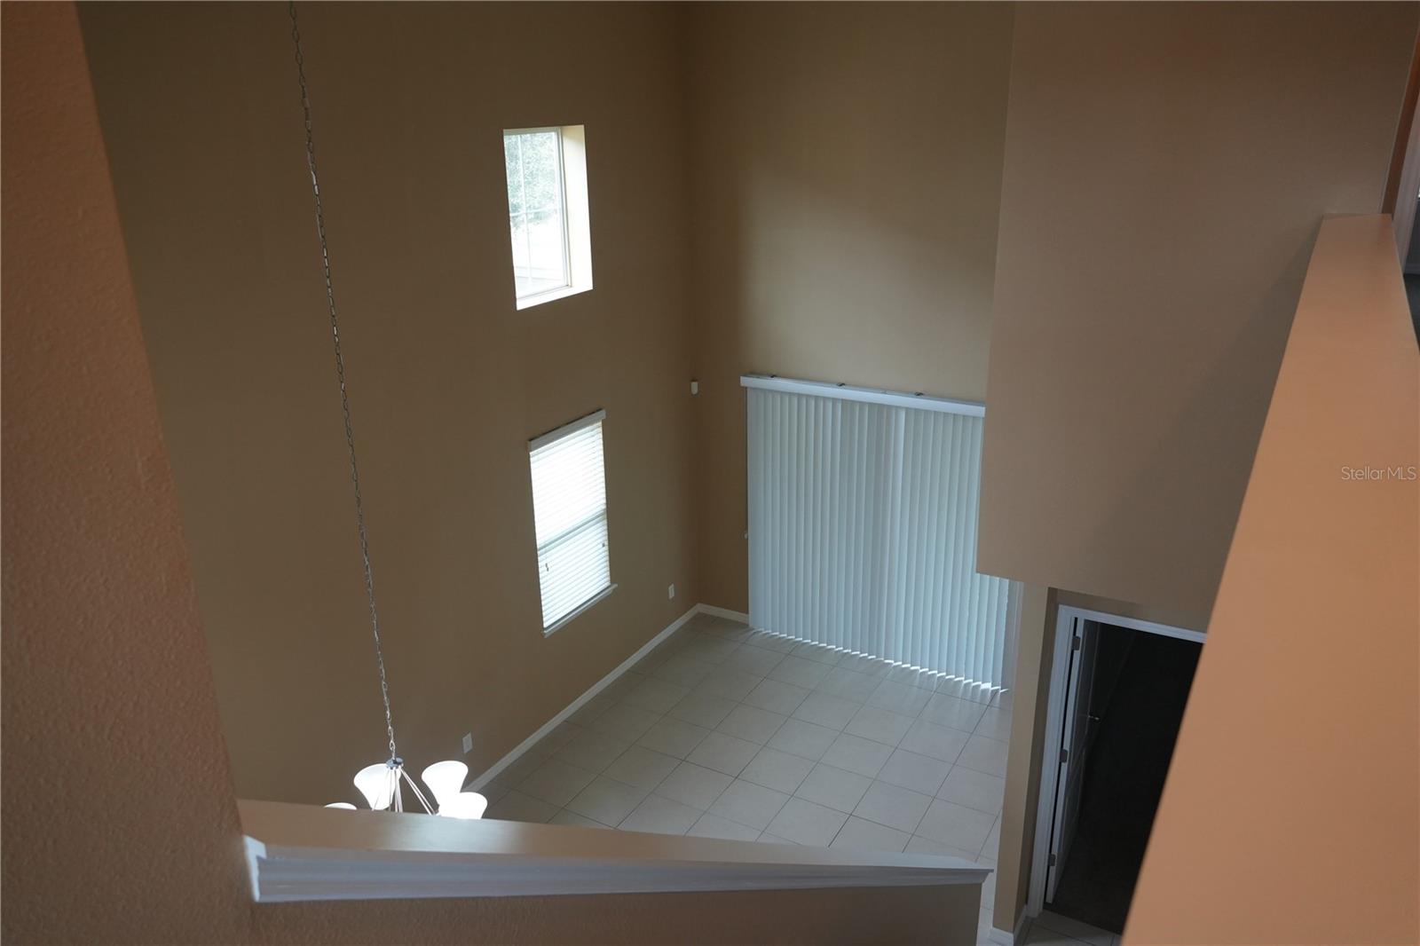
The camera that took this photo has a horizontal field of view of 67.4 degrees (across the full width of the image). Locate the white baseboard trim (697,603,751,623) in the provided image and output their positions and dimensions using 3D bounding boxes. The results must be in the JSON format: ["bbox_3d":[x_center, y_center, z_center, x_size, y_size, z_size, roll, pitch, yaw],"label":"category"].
[{"bbox_3d":[0.138,1.369,10.348,0.581,0.089,0.017,10,22,28],"label":"white baseboard trim"}]

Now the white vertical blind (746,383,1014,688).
[{"bbox_3d":[1.400,0.488,9.187,2.471,2.449,0.114,10,22,28],"label":"white vertical blind"}]

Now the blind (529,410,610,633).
[{"bbox_3d":[-1.101,0.354,8.377,0.077,1.546,0.967,10,22,28],"label":"blind"}]

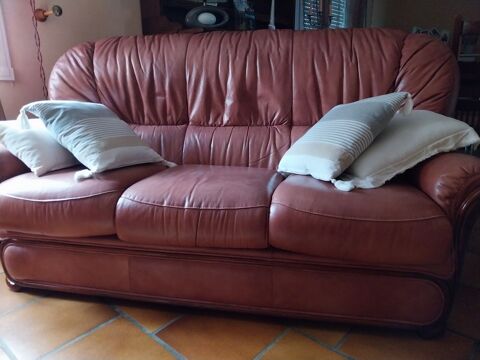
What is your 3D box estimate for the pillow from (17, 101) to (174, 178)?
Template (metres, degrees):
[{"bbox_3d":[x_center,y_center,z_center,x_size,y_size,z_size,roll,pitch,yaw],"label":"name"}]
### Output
[{"bbox_3d":[-0.651,-0.214,1.681,0.430,0.130,0.410,41,29,8],"label":"pillow"}]

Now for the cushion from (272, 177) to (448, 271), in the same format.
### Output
[{"bbox_3d":[0.412,0.090,1.361,0.545,0.198,0.545,2,15,12],"label":"cushion"}]

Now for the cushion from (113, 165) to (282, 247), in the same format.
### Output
[{"bbox_3d":[-0.119,0.072,1.471,0.545,0.198,0.545,2,15,12],"label":"cushion"}]

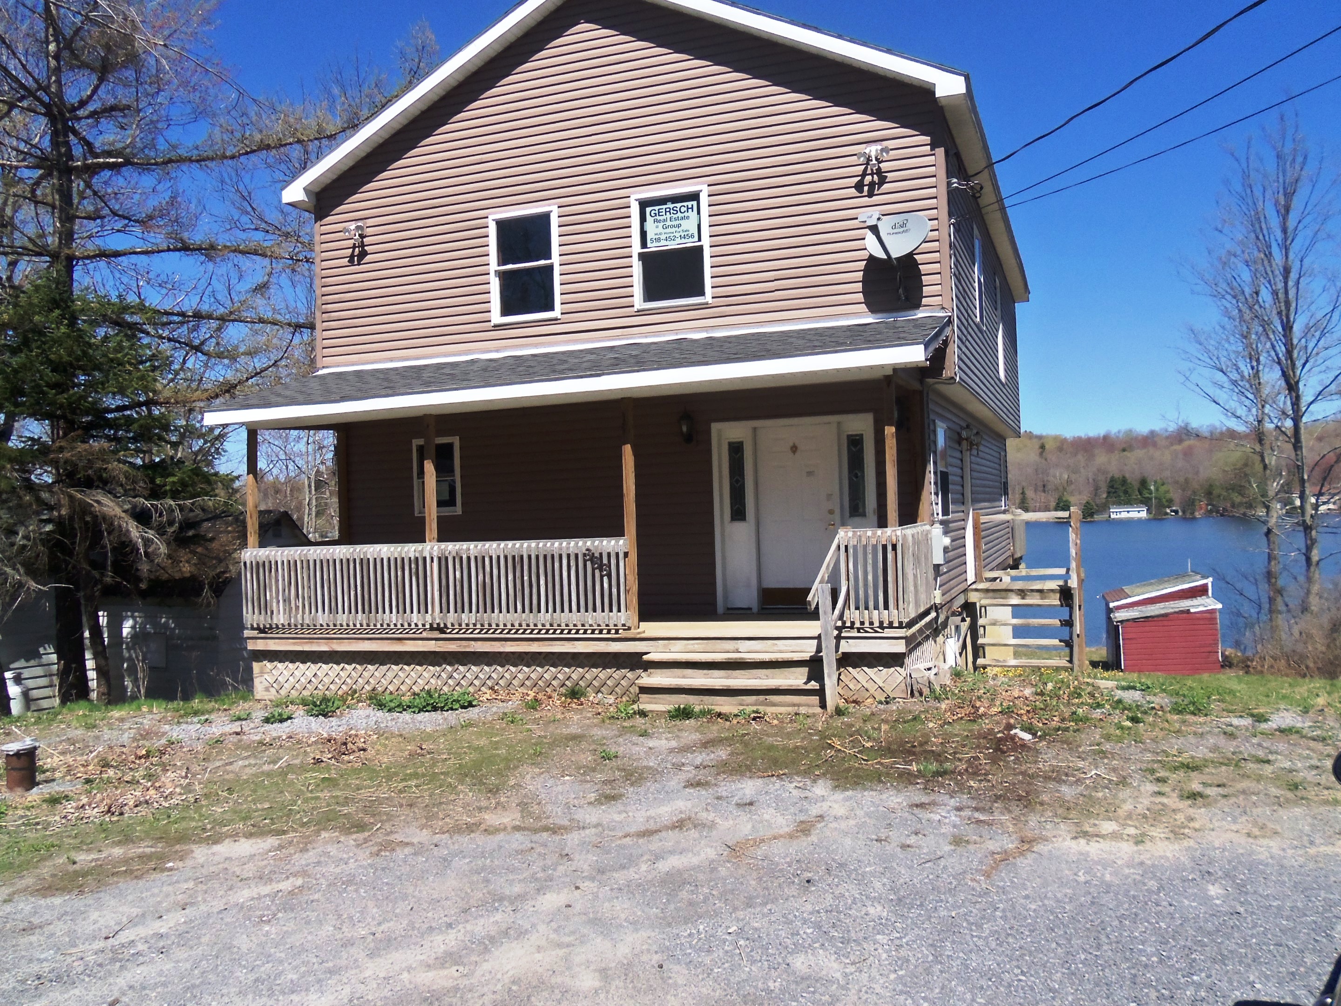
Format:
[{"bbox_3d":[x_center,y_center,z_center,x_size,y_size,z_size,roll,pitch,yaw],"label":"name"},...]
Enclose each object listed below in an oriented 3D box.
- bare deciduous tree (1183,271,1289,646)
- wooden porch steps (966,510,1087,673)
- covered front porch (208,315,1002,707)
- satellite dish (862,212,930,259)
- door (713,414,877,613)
[{"bbox_3d":[13.572,-0.992,26.000,2.700,9.400,2.700,-2,-1,21],"label":"bare deciduous tree"},{"bbox_3d":[4.715,1.117,14.450,1.400,2.010,1.950,-2,-1,21],"label":"wooden porch steps"},{"bbox_3d":[-1.171,0.093,11.547,7.995,3.823,2.190,-2,-1,21],"label":"covered front porch"},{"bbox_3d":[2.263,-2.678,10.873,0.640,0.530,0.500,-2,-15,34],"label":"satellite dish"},{"bbox_3d":[1.330,0.145,11.731,1.798,2.121,0.150,-2,-1,21],"label":"door"}]

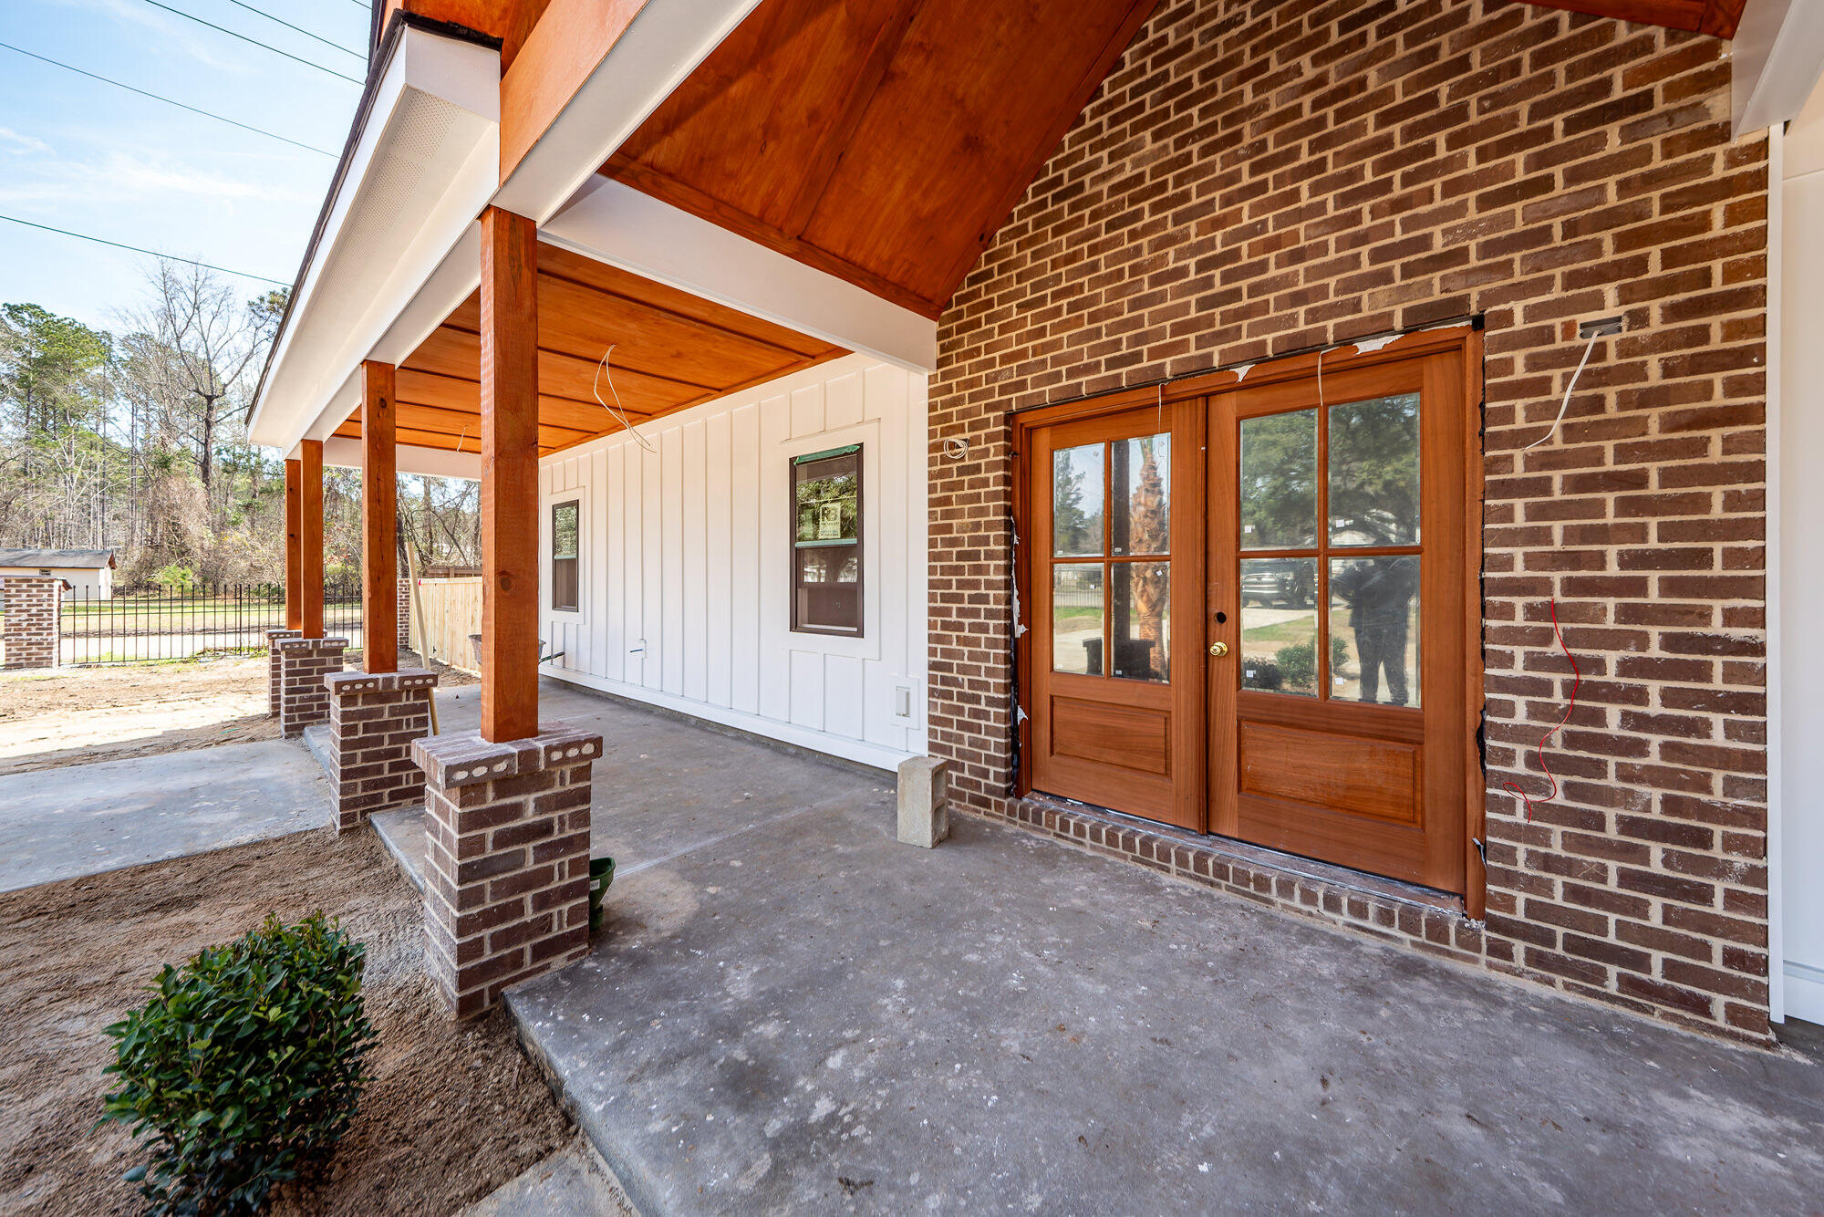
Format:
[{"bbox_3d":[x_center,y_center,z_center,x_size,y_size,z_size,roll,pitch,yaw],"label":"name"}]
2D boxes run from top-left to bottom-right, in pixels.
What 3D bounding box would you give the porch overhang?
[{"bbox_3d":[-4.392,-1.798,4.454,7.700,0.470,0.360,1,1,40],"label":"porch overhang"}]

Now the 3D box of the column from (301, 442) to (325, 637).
[{"bbox_3d":[-5.594,-0.626,5.671,0.140,1.804,0.140,2,2,40],"label":"column"}]

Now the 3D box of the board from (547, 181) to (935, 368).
[{"bbox_3d":[-0.610,-1.530,2.973,0.090,0.330,2.173,2,2,43],"label":"board"}]

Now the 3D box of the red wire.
[{"bbox_3d":[2.116,0.350,2.046,0.171,0.759,0.040,1,1,40],"label":"red wire"}]

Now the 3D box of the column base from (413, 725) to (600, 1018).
[{"bbox_3d":[-1.448,0.879,2.184,0.466,0.818,0.466,2,2,40],"label":"column base"}]

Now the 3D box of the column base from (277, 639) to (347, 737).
[{"bbox_3d":[-5.914,0.745,6.010,0.490,0.910,0.490,1,1,40],"label":"column base"}]

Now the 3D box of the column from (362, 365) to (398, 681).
[{"bbox_3d":[-3.352,-0.563,3.841,0.142,1.920,0.142,1,1,40],"label":"column"}]

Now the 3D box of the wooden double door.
[{"bbox_3d":[1.335,0.009,2.800,1.863,2.120,0.120,1,1,40],"label":"wooden double door"}]

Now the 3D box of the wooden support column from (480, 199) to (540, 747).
[{"bbox_3d":[-1.433,-0.445,2.163,0.140,1.804,0.140,2,2,40],"label":"wooden support column"}]

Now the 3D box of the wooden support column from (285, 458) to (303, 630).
[{"bbox_3d":[-7.065,-0.720,6.978,0.142,1.920,0.142,1,1,40],"label":"wooden support column"}]

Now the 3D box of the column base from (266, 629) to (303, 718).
[{"bbox_3d":[-6.796,0.710,6.729,0.466,0.883,0.466,2,2,40],"label":"column base"}]

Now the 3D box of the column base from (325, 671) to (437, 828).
[{"bbox_3d":[-3.217,0.826,3.699,0.466,0.852,0.466,2,2,40],"label":"column base"}]

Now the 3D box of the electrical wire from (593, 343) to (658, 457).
[{"bbox_3d":[-2.050,-1.490,4.340,0.440,0.780,0.200,0,1,0],"label":"electrical wire"}]

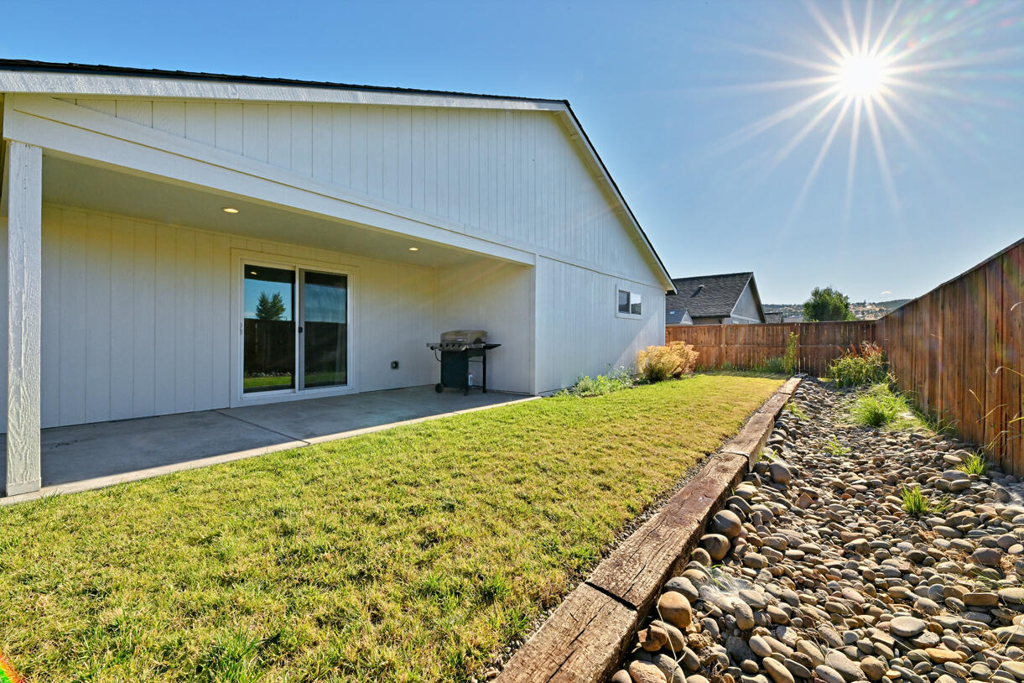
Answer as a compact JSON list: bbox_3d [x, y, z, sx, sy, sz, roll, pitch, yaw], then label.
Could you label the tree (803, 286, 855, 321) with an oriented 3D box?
[{"bbox_3d":[25.476,-1.616,32.000,3.700,5.732,3.700,0,0,0],"label":"tree"}]

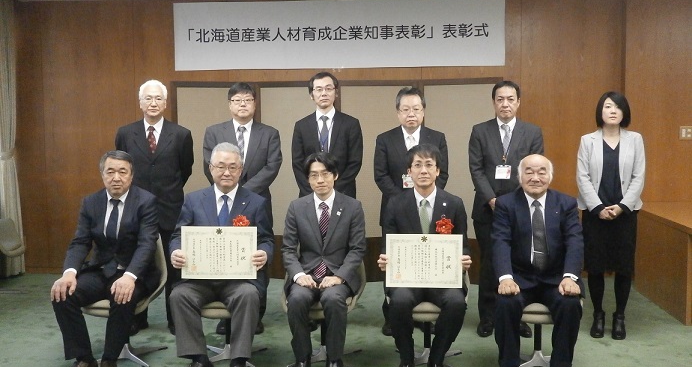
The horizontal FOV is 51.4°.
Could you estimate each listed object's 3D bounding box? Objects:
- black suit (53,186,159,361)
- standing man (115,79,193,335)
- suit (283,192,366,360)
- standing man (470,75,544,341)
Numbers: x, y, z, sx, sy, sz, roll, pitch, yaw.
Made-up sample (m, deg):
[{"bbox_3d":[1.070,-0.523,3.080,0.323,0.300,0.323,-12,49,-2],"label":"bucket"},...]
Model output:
[{"bbox_3d":[-1.354,0.498,4.225,0.530,0.920,0.650,0,5,5],"label":"black suit"},{"bbox_3d":[-1.320,0.158,4.959,0.540,1.715,0.330,-1,5,-3],"label":"standing man"},{"bbox_3d":[-0.126,0.500,4.206,0.490,0.900,0.630,0,5,2],"label":"suit"},{"bbox_3d":[1.082,0.158,4.850,0.530,1.695,0.320,0,5,9],"label":"standing man"}]

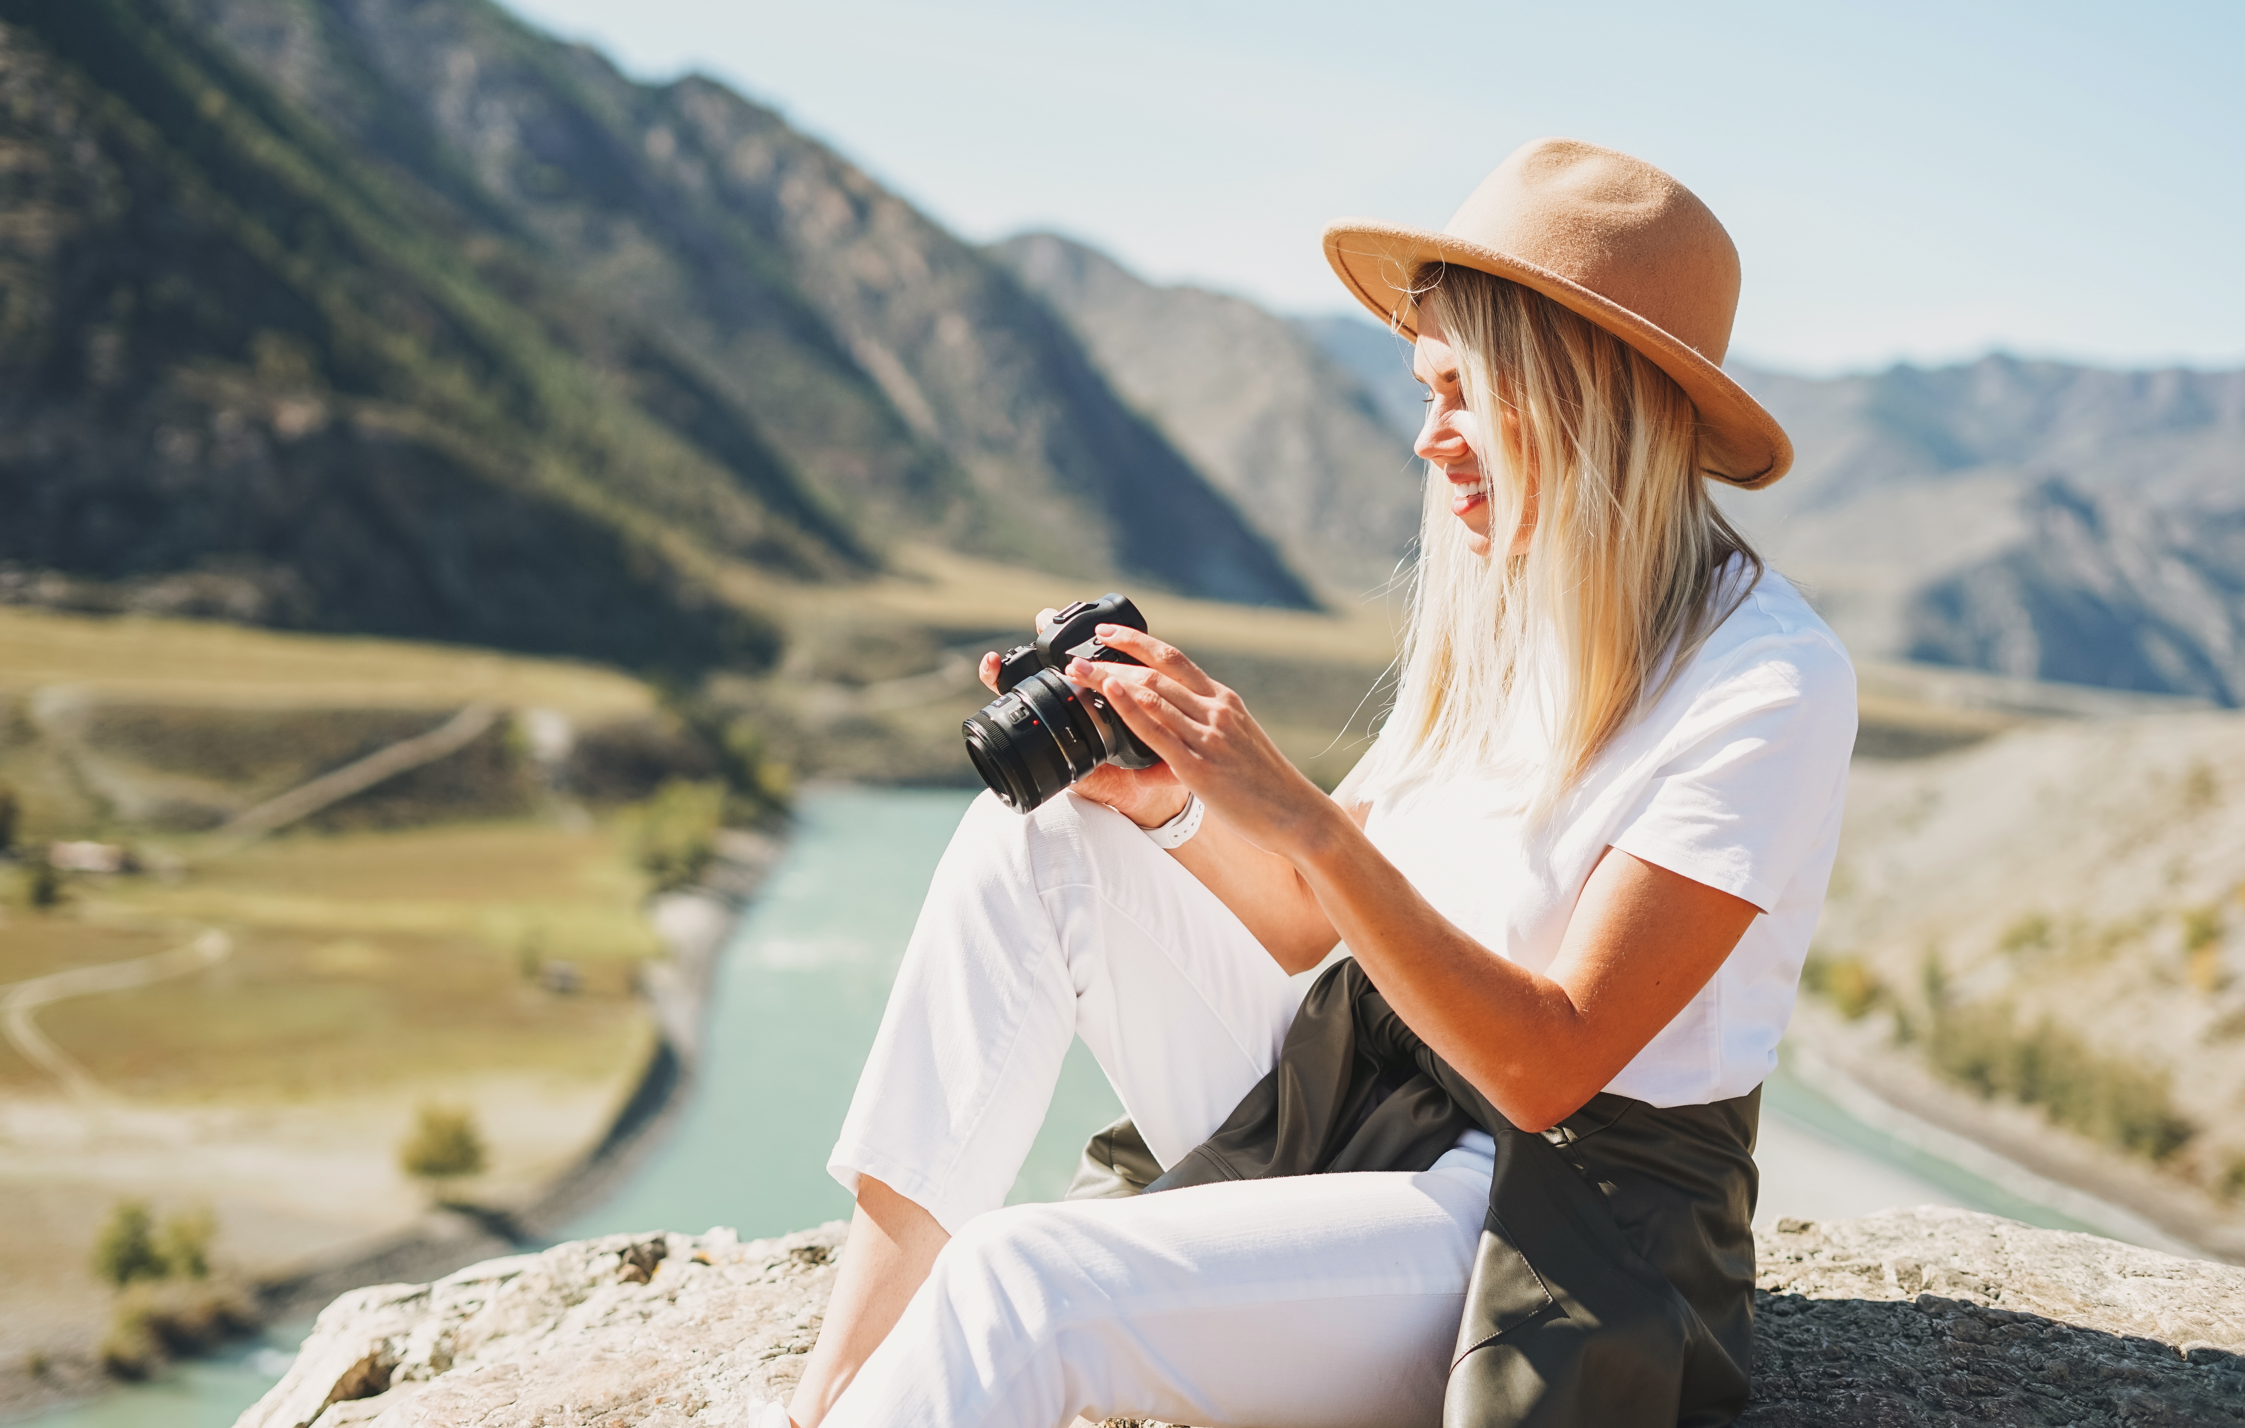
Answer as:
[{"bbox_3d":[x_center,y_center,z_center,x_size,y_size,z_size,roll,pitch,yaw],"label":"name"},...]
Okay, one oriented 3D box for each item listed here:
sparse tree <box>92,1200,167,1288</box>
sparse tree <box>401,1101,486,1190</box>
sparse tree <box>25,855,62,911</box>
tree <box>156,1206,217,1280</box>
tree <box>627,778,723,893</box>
[{"bbox_3d":[-78.540,42.030,246.460,5.790,6.730,5.790,-1,4,-18],"label":"sparse tree"},{"bbox_3d":[-61.590,39.400,282.320,7.710,7.710,7.710,-1,3,-12],"label":"sparse tree"},{"bbox_3d":[-152.550,23.950,440.700,5.050,7.700,5.050,-1,4,-19],"label":"sparse tree"},{"bbox_3d":[-74.790,42.340,248.790,4.750,5.840,4.750,-1,4,-17],"label":"tree"},{"bbox_3d":[-68.750,19.030,478.740,14.380,17.000,14.380,0,3,-8],"label":"tree"}]

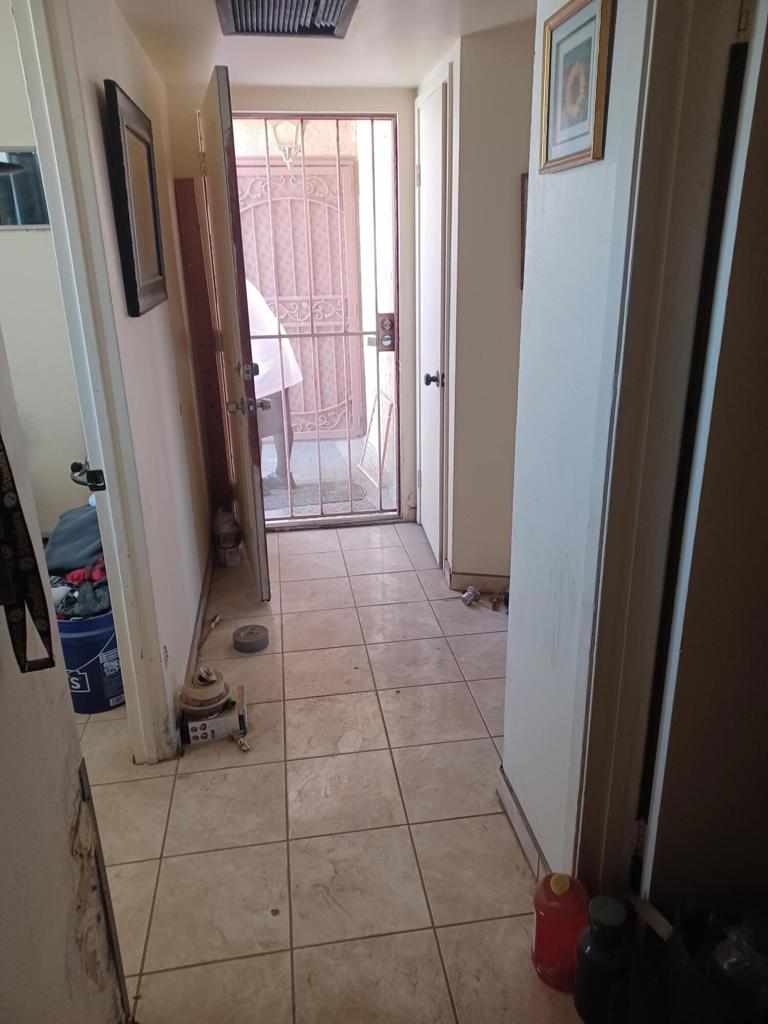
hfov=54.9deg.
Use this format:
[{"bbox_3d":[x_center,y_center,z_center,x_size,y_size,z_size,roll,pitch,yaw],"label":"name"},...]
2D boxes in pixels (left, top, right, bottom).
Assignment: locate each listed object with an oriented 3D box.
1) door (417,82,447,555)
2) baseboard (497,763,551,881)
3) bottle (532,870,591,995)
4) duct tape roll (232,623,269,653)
[{"bbox_3d":[0.235,-0.796,3.493,0.040,2.040,0.620,-3,20,-6],"label":"door"},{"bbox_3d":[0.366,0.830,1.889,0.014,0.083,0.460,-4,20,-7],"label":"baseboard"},{"bbox_3d":[0.375,0.868,1.552,0.117,0.240,0.117,-4,20,-7],"label":"bottle"},{"bbox_3d":[-0.524,0.498,2.914,0.136,0.049,0.136,-4,20,-7],"label":"duct tape roll"}]

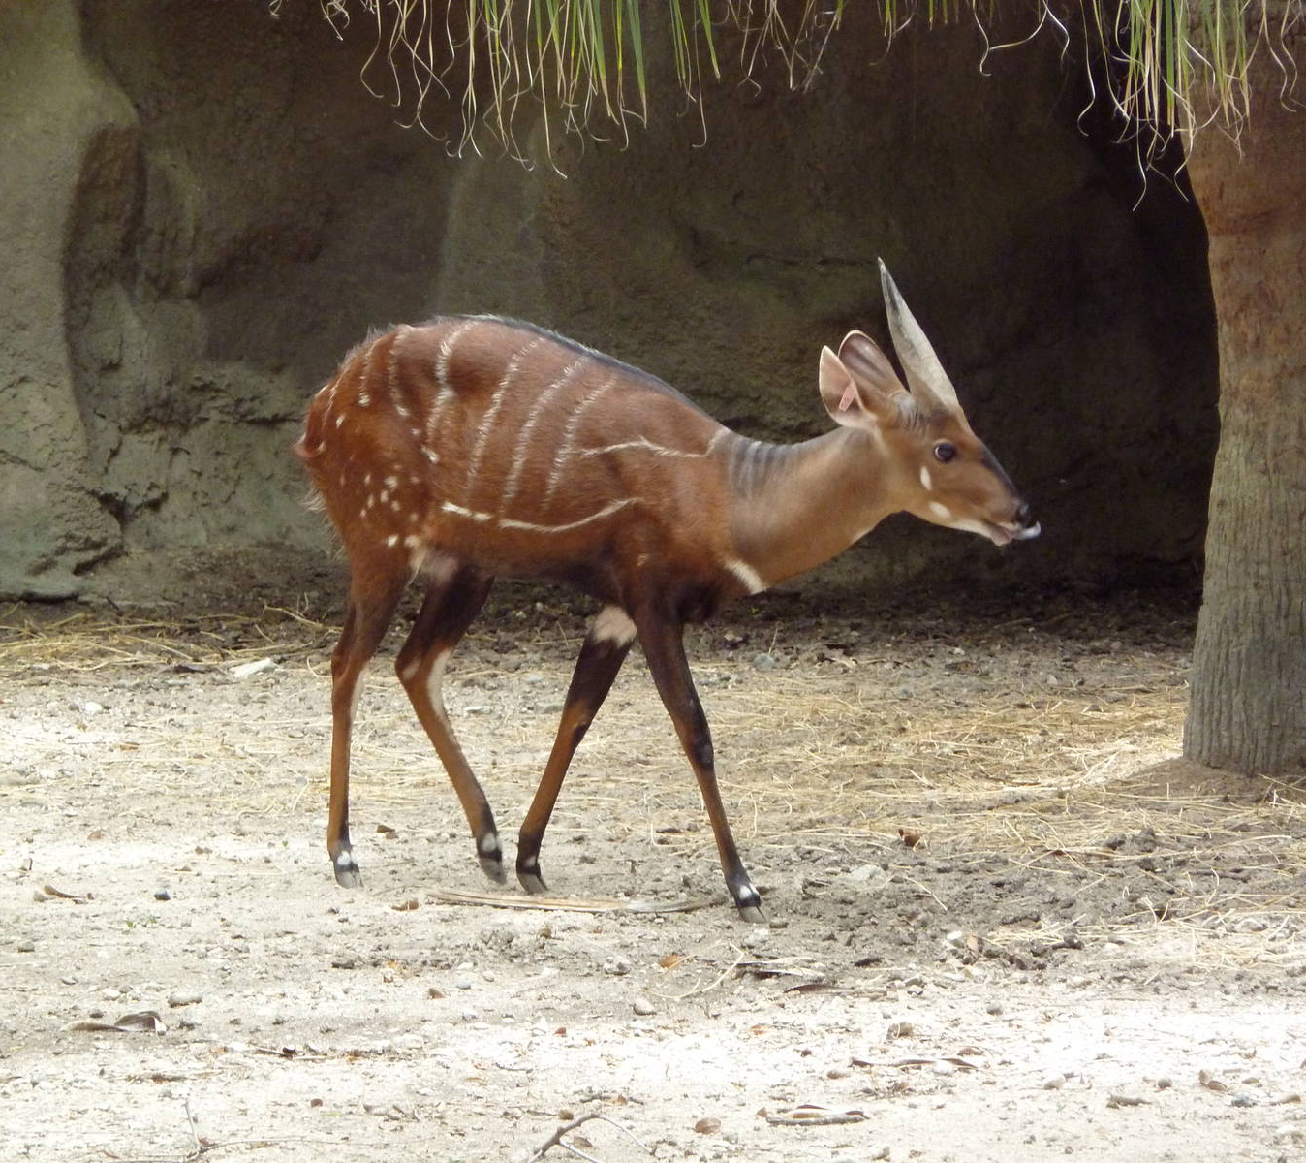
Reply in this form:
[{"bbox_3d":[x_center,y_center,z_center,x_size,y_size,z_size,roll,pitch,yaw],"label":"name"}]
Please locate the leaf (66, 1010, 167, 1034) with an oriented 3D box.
[{"bbox_3d":[-0.696,0.572,12.193,0.130,0.026,0.050,0,7,0],"label":"leaf"}]

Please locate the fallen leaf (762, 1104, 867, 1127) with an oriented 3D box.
[{"bbox_3d":[0.199,0.657,11.558,0.128,0.022,0.050,0,7,0],"label":"fallen leaf"}]

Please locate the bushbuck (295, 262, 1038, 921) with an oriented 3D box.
[{"bbox_3d":[0.019,-0.009,13.200,1.070,0.915,0.260,3,8,20],"label":"bushbuck"}]

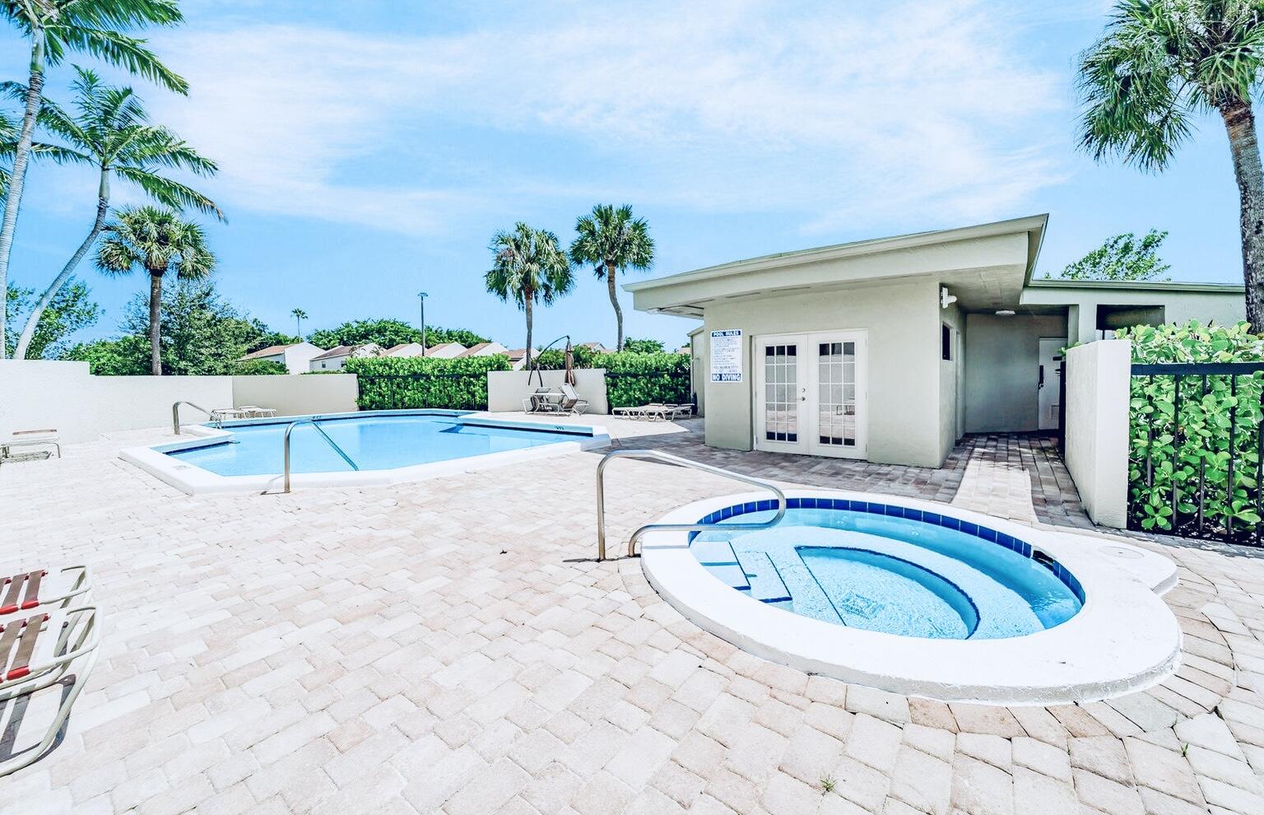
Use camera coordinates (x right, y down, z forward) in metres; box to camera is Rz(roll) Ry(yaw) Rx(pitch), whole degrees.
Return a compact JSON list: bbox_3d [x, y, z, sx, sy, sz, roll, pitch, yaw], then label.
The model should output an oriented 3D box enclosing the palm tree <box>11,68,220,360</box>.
[{"bbox_3d":[-16.324,-4.809,14.300,4.400,10.910,4.600,3,6,37],"label":"palm tree"}]

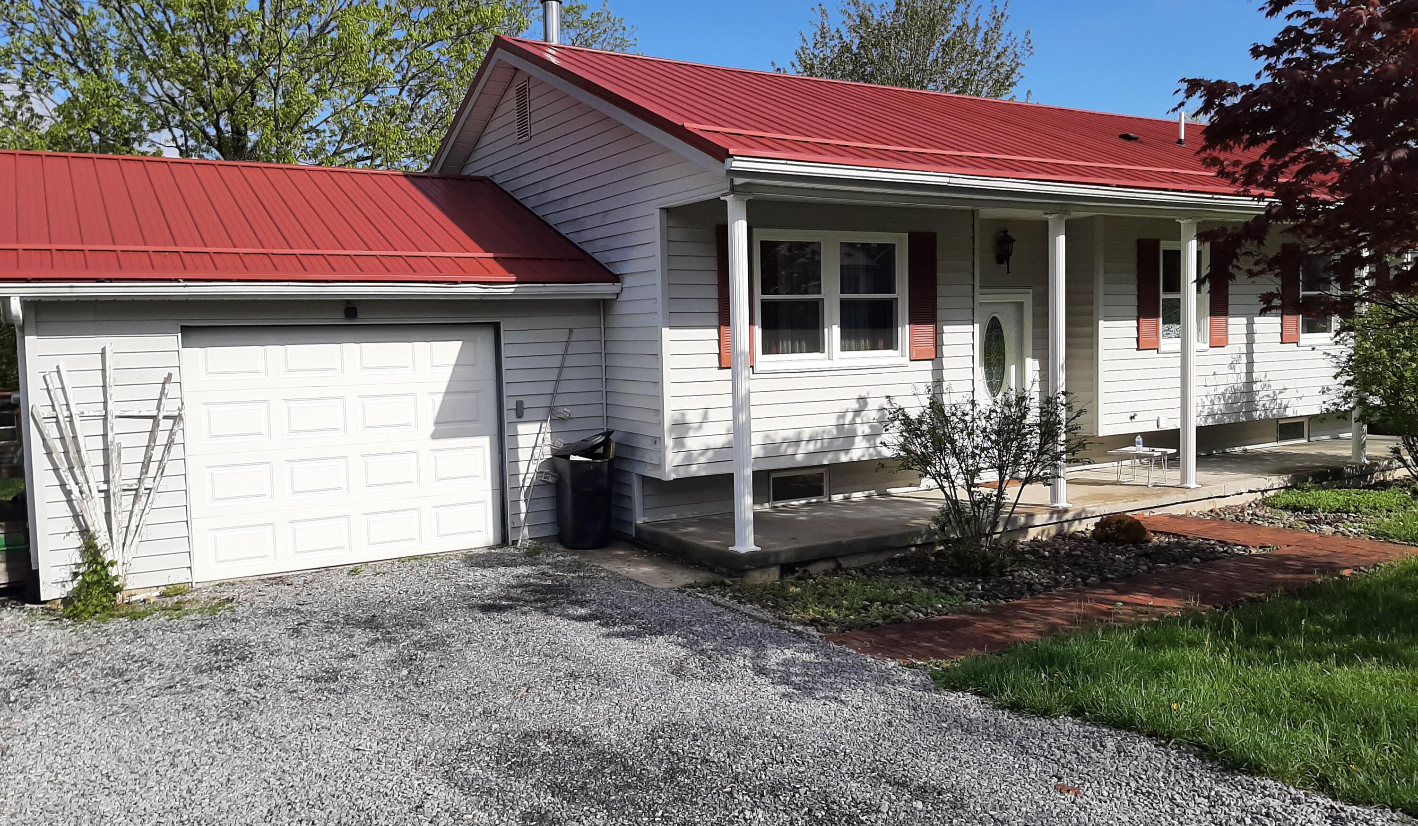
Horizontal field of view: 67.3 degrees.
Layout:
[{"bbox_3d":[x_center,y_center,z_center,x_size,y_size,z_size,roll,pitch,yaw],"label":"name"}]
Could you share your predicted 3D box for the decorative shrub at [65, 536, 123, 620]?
[{"bbox_3d":[-4.629,1.165,8.006,0.436,0.554,0.495,-4,5,-31],"label":"decorative shrub"}]

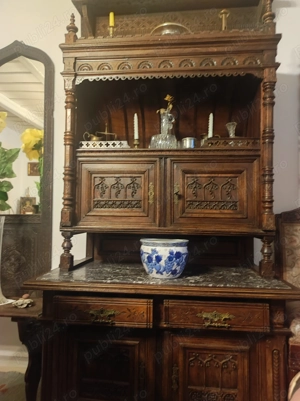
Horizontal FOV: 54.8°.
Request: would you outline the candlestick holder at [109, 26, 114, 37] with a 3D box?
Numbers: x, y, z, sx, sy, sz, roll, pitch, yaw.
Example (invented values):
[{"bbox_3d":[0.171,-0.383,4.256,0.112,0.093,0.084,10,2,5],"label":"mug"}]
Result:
[{"bbox_3d":[-0.236,-1.026,1.773,0.042,0.090,0.042,0,-1,5],"label":"candlestick holder"}]

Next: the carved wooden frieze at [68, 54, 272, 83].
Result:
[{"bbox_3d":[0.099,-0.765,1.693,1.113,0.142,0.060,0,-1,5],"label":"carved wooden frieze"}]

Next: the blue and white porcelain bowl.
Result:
[{"bbox_3d":[0.082,0.317,1.610,0.269,0.194,0.269,1,-1,0],"label":"blue and white porcelain bowl"}]

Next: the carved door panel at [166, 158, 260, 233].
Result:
[{"bbox_3d":[0.366,-0.038,1.691,0.531,0.418,0.030,0,-1,5],"label":"carved door panel"}]

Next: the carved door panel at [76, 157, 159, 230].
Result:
[{"bbox_3d":[-0.190,-0.050,1.739,0.501,0.416,0.030,0,-1,5],"label":"carved door panel"}]

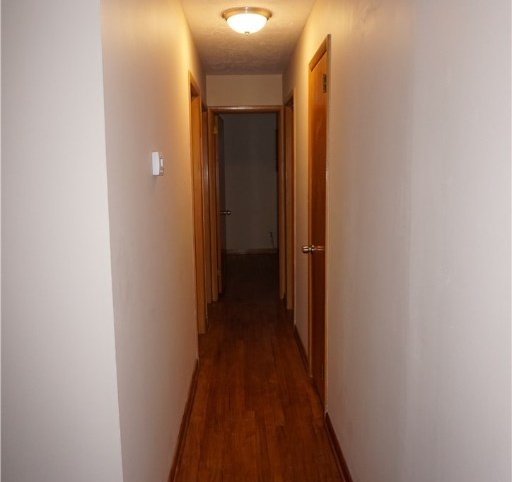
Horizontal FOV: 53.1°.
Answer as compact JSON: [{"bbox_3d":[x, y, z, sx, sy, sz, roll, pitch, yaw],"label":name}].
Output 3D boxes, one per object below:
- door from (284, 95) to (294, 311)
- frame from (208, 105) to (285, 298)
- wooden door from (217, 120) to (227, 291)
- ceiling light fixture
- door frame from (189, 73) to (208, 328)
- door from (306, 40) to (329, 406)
[{"bbox_3d":[0.351,-0.257,4.811,0.050,2.030,0.700,-1,8,-2],"label":"door"},{"bbox_3d":[-0.098,-0.376,5.579,0.790,2.080,0.120,-1,8,-2],"label":"frame"},{"bbox_3d":[-0.400,-0.393,5.950,0.045,2.000,0.680,0,8,2],"label":"wooden door"},{"bbox_3d":[-0.053,-1.412,3.334,0.335,0.130,0.335,-1,8,-2],"label":"ceiling light fixture"},{"bbox_3d":[-0.485,-0.157,4.102,0.050,2.030,0.720,-1,8,-2],"label":"door frame"},{"bbox_3d":[0.388,-0.041,3.175,0.050,2.040,0.660,-1,8,-2],"label":"door"}]

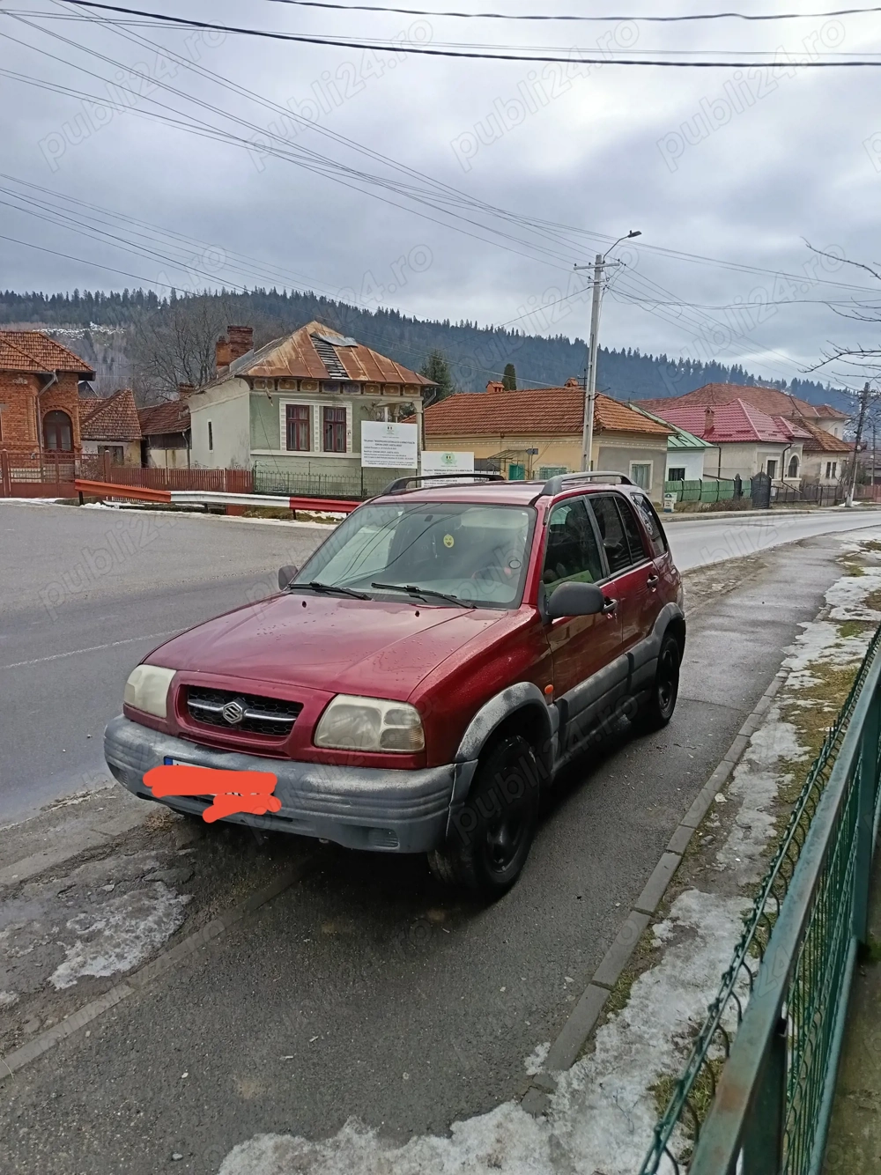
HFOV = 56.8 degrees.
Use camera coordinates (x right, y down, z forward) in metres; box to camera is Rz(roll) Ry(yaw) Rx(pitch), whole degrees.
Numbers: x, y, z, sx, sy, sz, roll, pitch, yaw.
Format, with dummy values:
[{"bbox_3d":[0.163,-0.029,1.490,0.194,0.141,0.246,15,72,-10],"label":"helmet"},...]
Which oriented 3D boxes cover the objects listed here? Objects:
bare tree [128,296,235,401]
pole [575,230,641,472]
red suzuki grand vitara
[{"bbox_3d":[-15.276,-12.277,48.733,7.000,11.800,7.000,1,8,0],"label":"bare tree"},{"bbox_3d":[5.447,-6.964,27.077,2.400,9.180,0.600,6,10,31],"label":"pole"},{"bbox_3d":[0.170,0.198,4.771,1.820,1.720,4.190,4,9,30],"label":"red suzuki grand vitara"}]

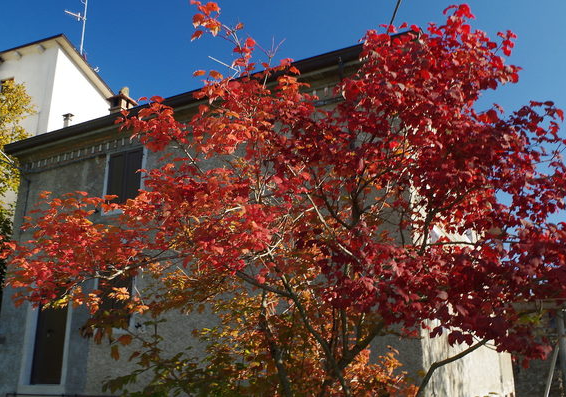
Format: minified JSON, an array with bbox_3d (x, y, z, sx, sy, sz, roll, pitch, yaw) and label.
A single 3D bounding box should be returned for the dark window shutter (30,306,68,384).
[{"bbox_3d":[-5.232,2.997,12.916,1.051,2.392,0.060,-9,-18,26],"label":"dark window shutter"}]

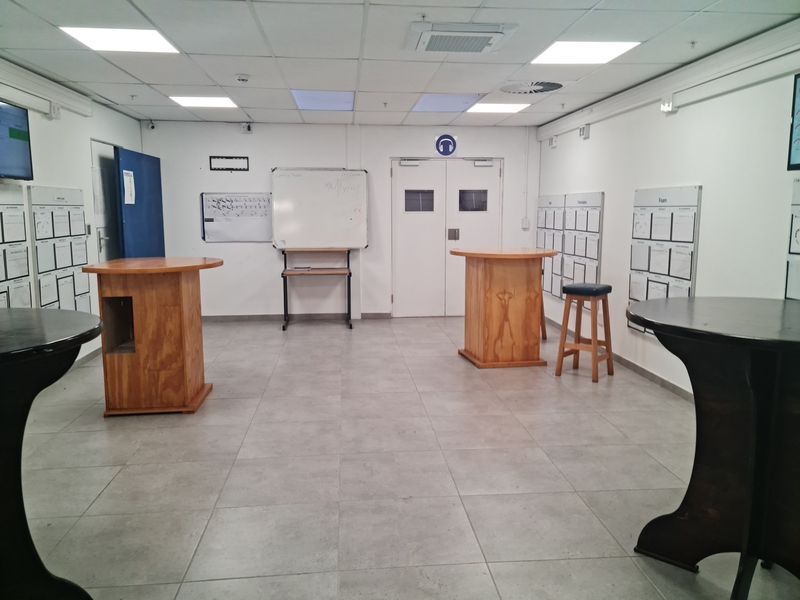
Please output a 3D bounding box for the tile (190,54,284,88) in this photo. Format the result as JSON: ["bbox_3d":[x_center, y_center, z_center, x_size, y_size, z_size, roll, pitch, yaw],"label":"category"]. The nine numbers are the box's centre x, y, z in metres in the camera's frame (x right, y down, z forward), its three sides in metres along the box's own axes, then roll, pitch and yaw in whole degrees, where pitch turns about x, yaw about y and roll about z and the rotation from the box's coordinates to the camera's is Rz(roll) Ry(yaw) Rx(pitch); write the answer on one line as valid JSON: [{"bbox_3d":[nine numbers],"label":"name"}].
[{"bbox_3d":[-1.240,-1.799,4.930,0.605,0.020,1.195,-1,8,-5],"label":"tile"}]

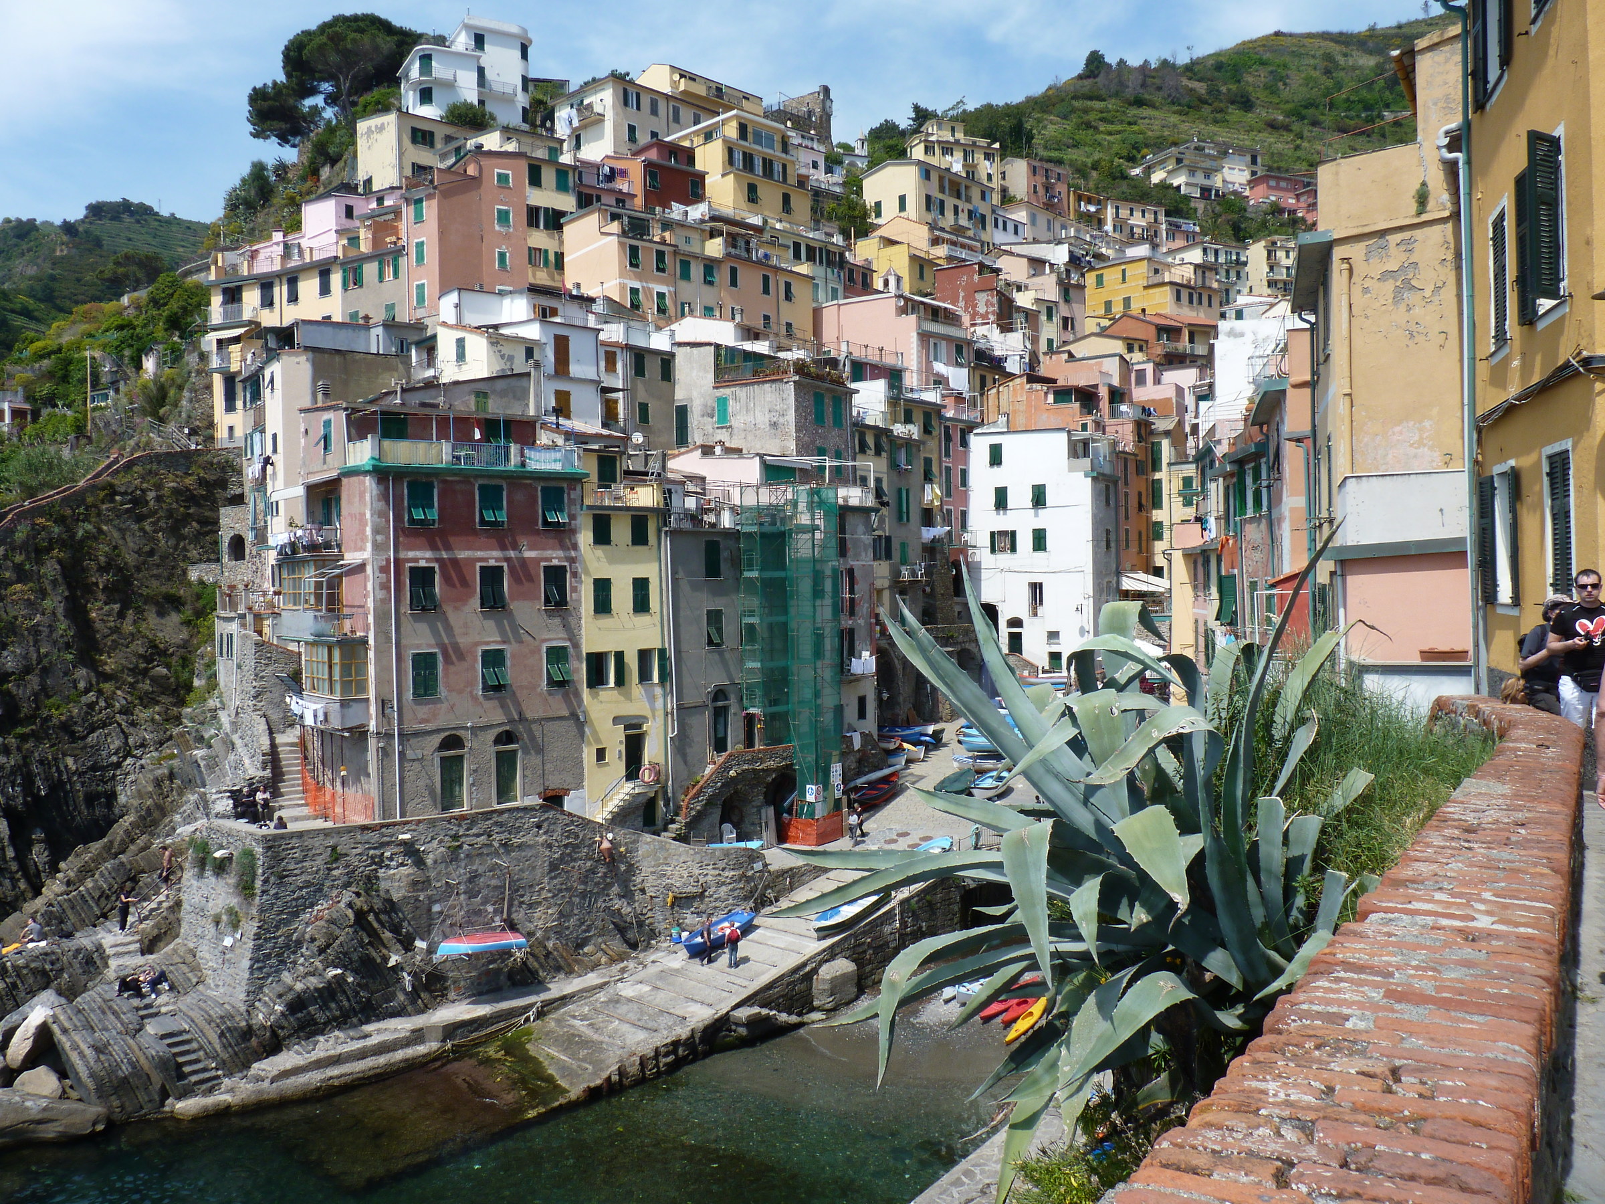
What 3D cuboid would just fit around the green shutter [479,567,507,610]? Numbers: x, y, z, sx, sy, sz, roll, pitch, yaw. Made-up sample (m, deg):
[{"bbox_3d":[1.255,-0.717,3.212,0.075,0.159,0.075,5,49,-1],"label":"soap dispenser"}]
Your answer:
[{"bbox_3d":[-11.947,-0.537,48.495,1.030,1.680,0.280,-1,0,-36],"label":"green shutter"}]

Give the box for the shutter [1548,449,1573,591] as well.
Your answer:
[{"bbox_3d":[7.871,-0.749,13.000,0.060,1.580,0.908,-1,0,19],"label":"shutter"}]

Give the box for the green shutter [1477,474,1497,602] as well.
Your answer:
[{"bbox_3d":[8.568,-0.774,15.619,0.060,1.620,0.400,-1,0,8],"label":"green shutter"}]

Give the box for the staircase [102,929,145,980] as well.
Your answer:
[{"bbox_3d":[-23.192,12.068,42.800,1.250,0.950,2.800,-1,0,-32],"label":"staircase"}]

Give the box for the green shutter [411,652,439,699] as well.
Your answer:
[{"bbox_3d":[-14.589,2.837,48.416,1.015,1.745,0.100,-1,0,-35],"label":"green shutter"}]

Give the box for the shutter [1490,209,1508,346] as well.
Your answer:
[{"bbox_3d":[8.304,-3.843,14.899,0.060,1.580,0.670,-1,0,18],"label":"shutter"}]

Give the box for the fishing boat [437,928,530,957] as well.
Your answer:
[{"bbox_3d":[-11.132,11.873,43.500,3.150,0.550,1.200,-1,0,-14],"label":"fishing boat"}]

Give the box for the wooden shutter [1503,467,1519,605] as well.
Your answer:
[{"bbox_3d":[8.108,-0.756,14.261,0.060,1.630,0.390,-1,0,23],"label":"wooden shutter"}]

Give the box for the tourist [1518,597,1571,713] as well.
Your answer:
[{"bbox_3d":[5.702,0.737,9.502,0.480,1.600,0.500,-1,0,22],"label":"tourist"}]

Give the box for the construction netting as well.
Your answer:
[{"bbox_3d":[-0.502,2.566,55.700,4.500,15.200,2.100,-1,0,-34],"label":"construction netting"}]

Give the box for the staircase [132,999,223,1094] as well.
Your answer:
[{"bbox_3d":[-18.897,13.569,38.000,2.800,2.150,1.100,-1,0,26],"label":"staircase"}]

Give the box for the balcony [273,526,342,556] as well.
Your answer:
[{"bbox_3d":[-19.386,-2.380,49.000,3.900,1.120,1.150,-1,0,41],"label":"balcony"}]

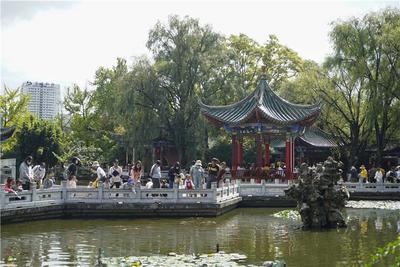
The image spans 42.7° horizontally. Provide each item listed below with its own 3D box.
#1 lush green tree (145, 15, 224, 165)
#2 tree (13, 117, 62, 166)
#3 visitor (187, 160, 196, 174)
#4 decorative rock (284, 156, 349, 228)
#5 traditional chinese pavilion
[{"bbox_3d":[-1.253,-2.665,41.322,6.600,13.700,6.600,0,-4,0],"label":"lush green tree"},{"bbox_3d":[-13.588,1.376,43.020,3.900,5.800,3.800,0,-4,0],"label":"tree"},{"bbox_3d":[-0.326,2.025,22.210,0.500,1.670,0.350,-2,-5,20],"label":"visitor"},{"bbox_3d":[3.919,1.954,17.201,2.100,2.360,1.750,-1,-4,13],"label":"decorative rock"},{"bbox_3d":[3.710,-0.261,30.107,6.800,7.000,7.300,-1,-5,15],"label":"traditional chinese pavilion"}]

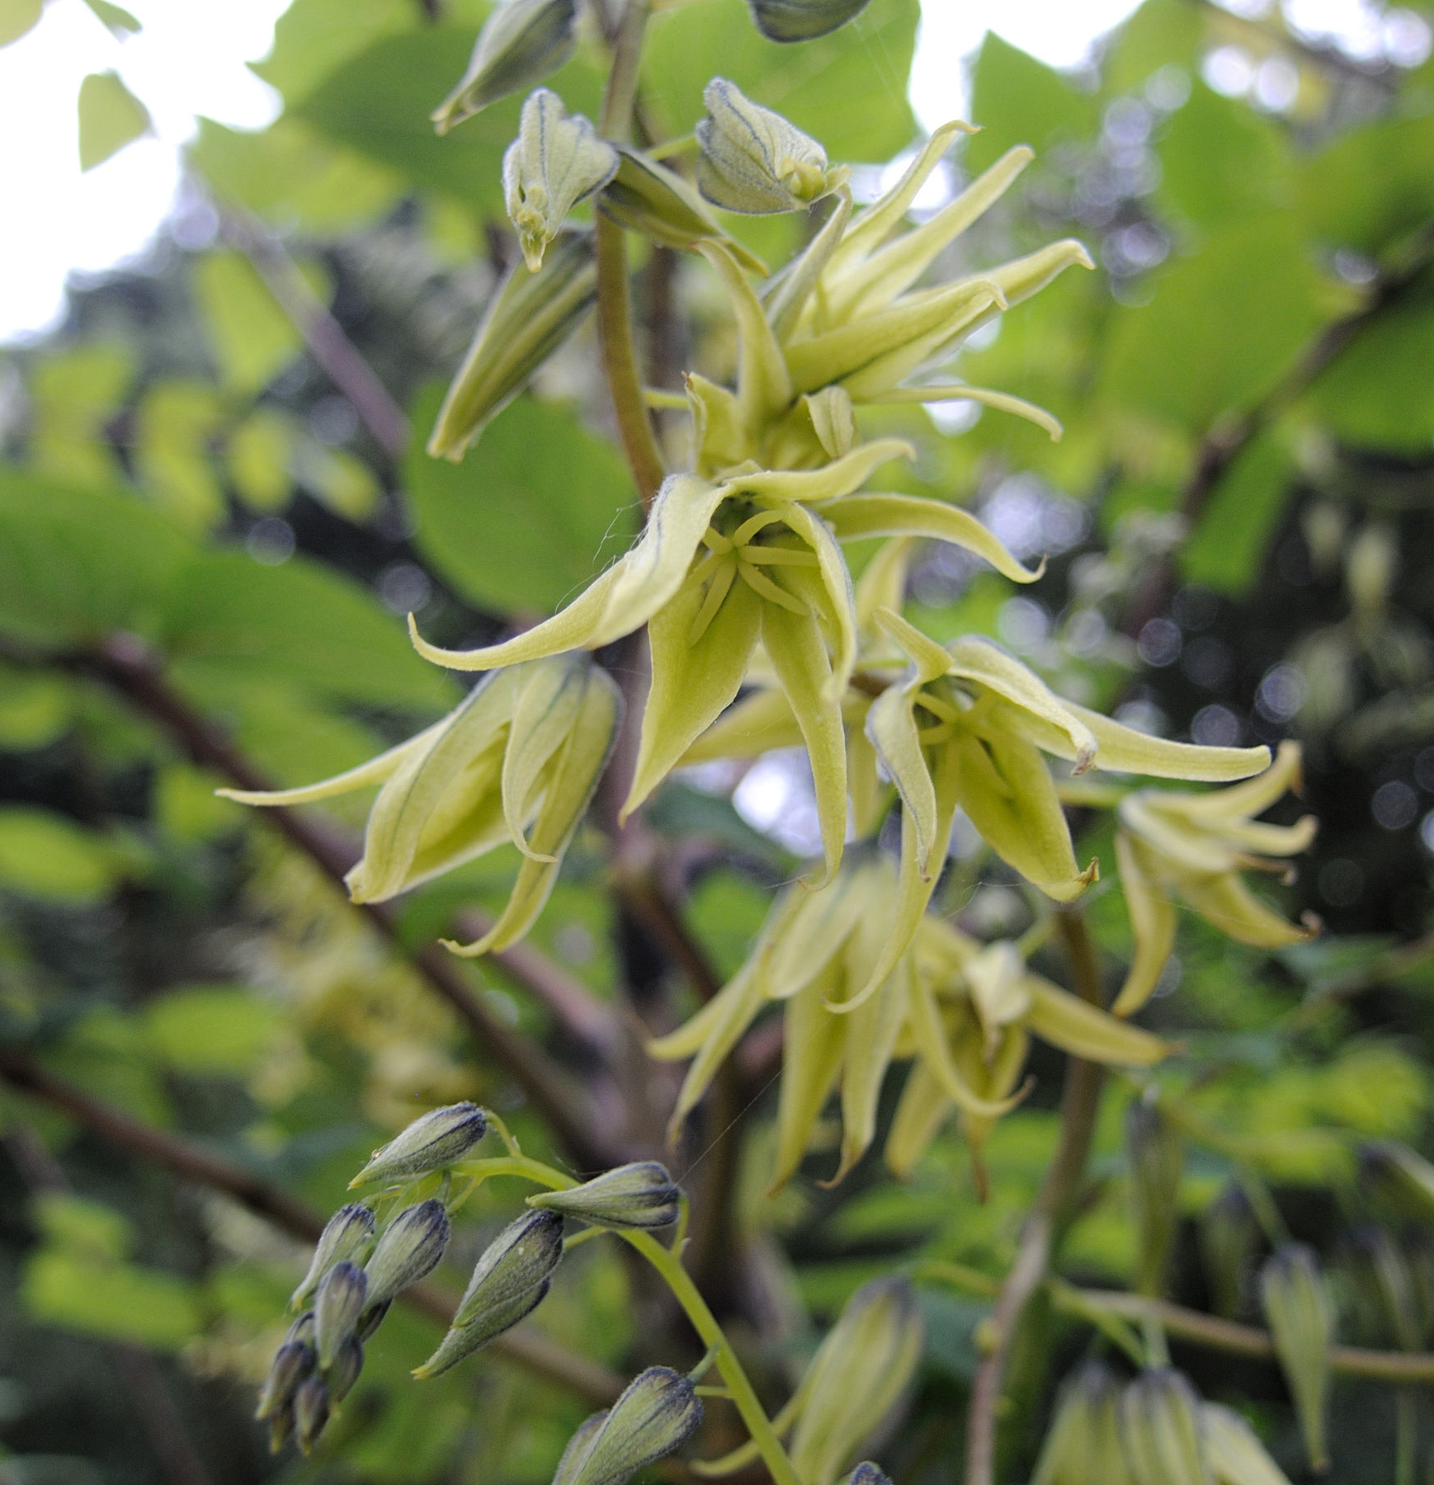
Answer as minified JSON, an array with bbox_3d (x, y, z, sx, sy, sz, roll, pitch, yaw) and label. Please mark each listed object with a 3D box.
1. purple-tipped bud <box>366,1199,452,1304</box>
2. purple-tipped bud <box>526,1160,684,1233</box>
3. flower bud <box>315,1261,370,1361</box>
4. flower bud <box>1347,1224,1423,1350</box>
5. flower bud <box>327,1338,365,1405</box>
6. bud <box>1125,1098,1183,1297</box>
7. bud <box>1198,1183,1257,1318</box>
[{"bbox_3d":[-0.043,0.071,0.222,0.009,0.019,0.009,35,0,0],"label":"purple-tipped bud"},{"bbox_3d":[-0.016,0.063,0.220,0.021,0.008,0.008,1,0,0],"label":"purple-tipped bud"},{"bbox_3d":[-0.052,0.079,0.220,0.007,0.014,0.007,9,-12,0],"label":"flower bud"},{"bbox_3d":[0.137,0.111,0.325,0.013,0.028,0.013,-21,0,0],"label":"flower bud"},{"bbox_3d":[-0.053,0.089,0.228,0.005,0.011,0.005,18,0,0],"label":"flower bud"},{"bbox_3d":[0.079,0.083,0.290,0.010,0.037,0.010,0,0,0],"label":"bud"},{"bbox_3d":[0.102,0.102,0.320,0.011,0.029,0.011,5,0,0],"label":"bud"}]

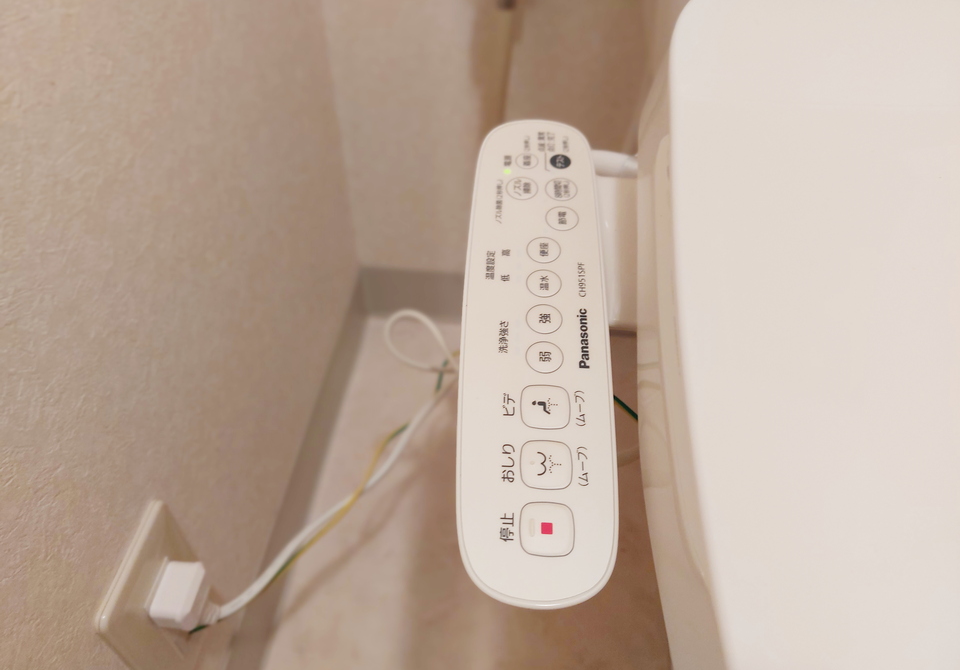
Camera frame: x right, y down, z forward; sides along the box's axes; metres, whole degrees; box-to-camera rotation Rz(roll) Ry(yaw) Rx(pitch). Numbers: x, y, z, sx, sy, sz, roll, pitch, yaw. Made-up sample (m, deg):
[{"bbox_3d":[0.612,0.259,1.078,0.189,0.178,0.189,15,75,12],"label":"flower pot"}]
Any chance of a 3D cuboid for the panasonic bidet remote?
[{"bbox_3d":[0.028,-0.007,0.347,0.072,0.026,0.285,1,57,2],"label":"panasonic bidet remote"}]

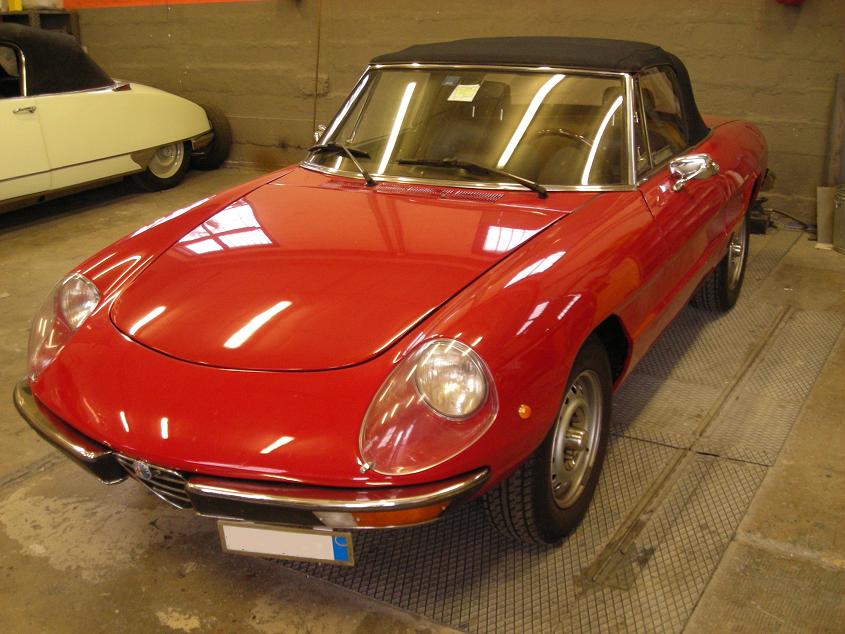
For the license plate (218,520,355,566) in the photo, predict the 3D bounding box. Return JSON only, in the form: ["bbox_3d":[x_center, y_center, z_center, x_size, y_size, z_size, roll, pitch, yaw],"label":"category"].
[{"bbox_3d":[-0.327,0.547,2.240,0.340,0.112,0.020,3,31,9],"label":"license plate"}]

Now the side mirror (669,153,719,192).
[{"bbox_3d":[0.892,-0.490,3.076,0.140,0.110,0.110,9,21,28],"label":"side mirror"}]

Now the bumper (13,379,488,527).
[{"bbox_3d":[-0.570,0.337,2.285,1.470,0.125,0.370,9,21,28],"label":"bumper"}]

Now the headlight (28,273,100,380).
[{"bbox_3d":[-1.044,0.019,2.630,0.250,0.250,0.360,9,21,28],"label":"headlight"}]

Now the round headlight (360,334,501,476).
[{"bbox_3d":[0.038,0.192,2.050,0.250,0.250,0.360,9,21,28],"label":"round headlight"}]

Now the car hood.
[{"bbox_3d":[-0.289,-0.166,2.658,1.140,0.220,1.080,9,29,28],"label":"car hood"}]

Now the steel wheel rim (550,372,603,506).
[{"bbox_3d":[0.374,0.330,2.610,0.150,0.390,0.390,9,21,28],"label":"steel wheel rim"}]

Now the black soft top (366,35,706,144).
[{"bbox_3d":[0.509,-0.952,3.912,1.250,0.450,1.080,9,21,28],"label":"black soft top"}]

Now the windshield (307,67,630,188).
[{"bbox_3d":[0.164,-0.694,3.345,1.330,0.480,0.140,9,-19,28],"label":"windshield"}]

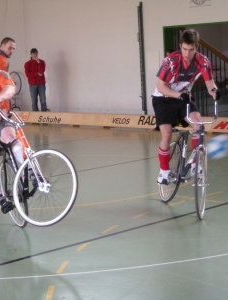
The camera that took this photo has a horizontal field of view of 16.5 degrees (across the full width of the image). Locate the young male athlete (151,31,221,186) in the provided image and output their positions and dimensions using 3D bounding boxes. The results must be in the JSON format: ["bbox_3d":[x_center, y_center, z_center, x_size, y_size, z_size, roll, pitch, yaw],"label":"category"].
[{"bbox_3d":[0.673,-0.410,7.400,0.540,1.460,0.800,-4,7,-14],"label":"young male athlete"}]

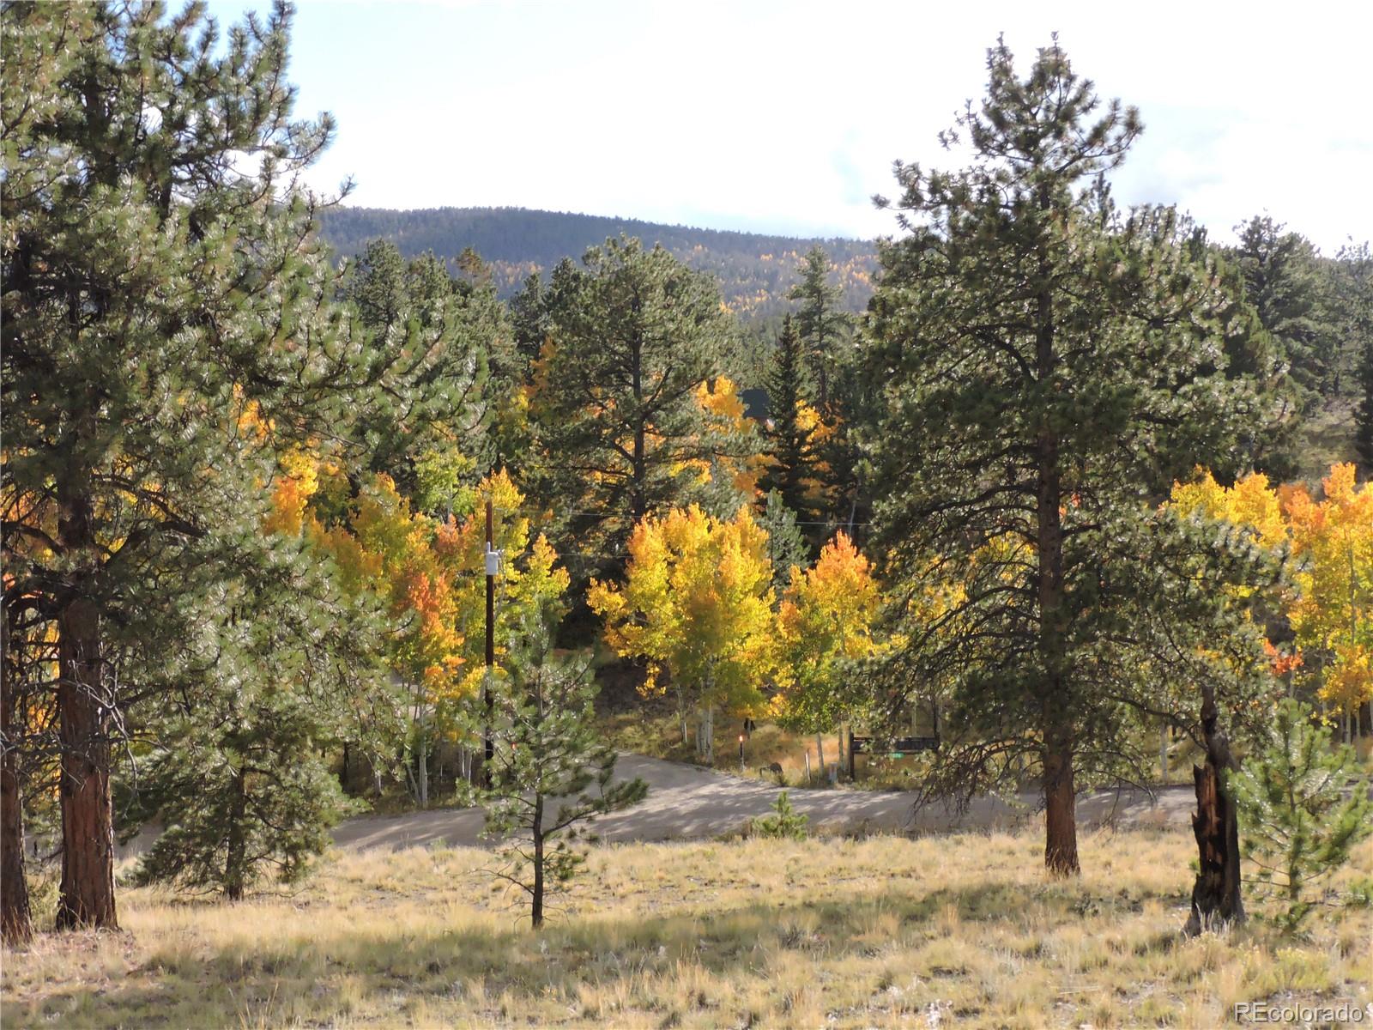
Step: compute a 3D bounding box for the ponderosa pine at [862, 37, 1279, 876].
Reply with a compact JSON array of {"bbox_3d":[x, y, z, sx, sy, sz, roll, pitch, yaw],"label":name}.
[{"bbox_3d":[5.817,-0.876,33.000,6.300,12.670,6.110,0,0,0],"label":"ponderosa pine"}]

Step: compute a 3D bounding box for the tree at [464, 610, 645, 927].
[{"bbox_3d":[-1.500,2.907,25.000,2.100,3.640,2.040,0,0,0],"label":"tree"}]

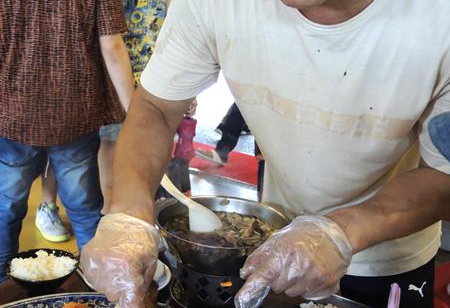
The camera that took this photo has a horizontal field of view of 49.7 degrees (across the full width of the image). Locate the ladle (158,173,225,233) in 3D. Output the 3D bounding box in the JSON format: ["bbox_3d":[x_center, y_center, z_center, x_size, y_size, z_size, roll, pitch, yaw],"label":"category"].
[{"bbox_3d":[-0.064,0.098,0.857,0.060,0.035,0.180,-5,45,-33],"label":"ladle"}]

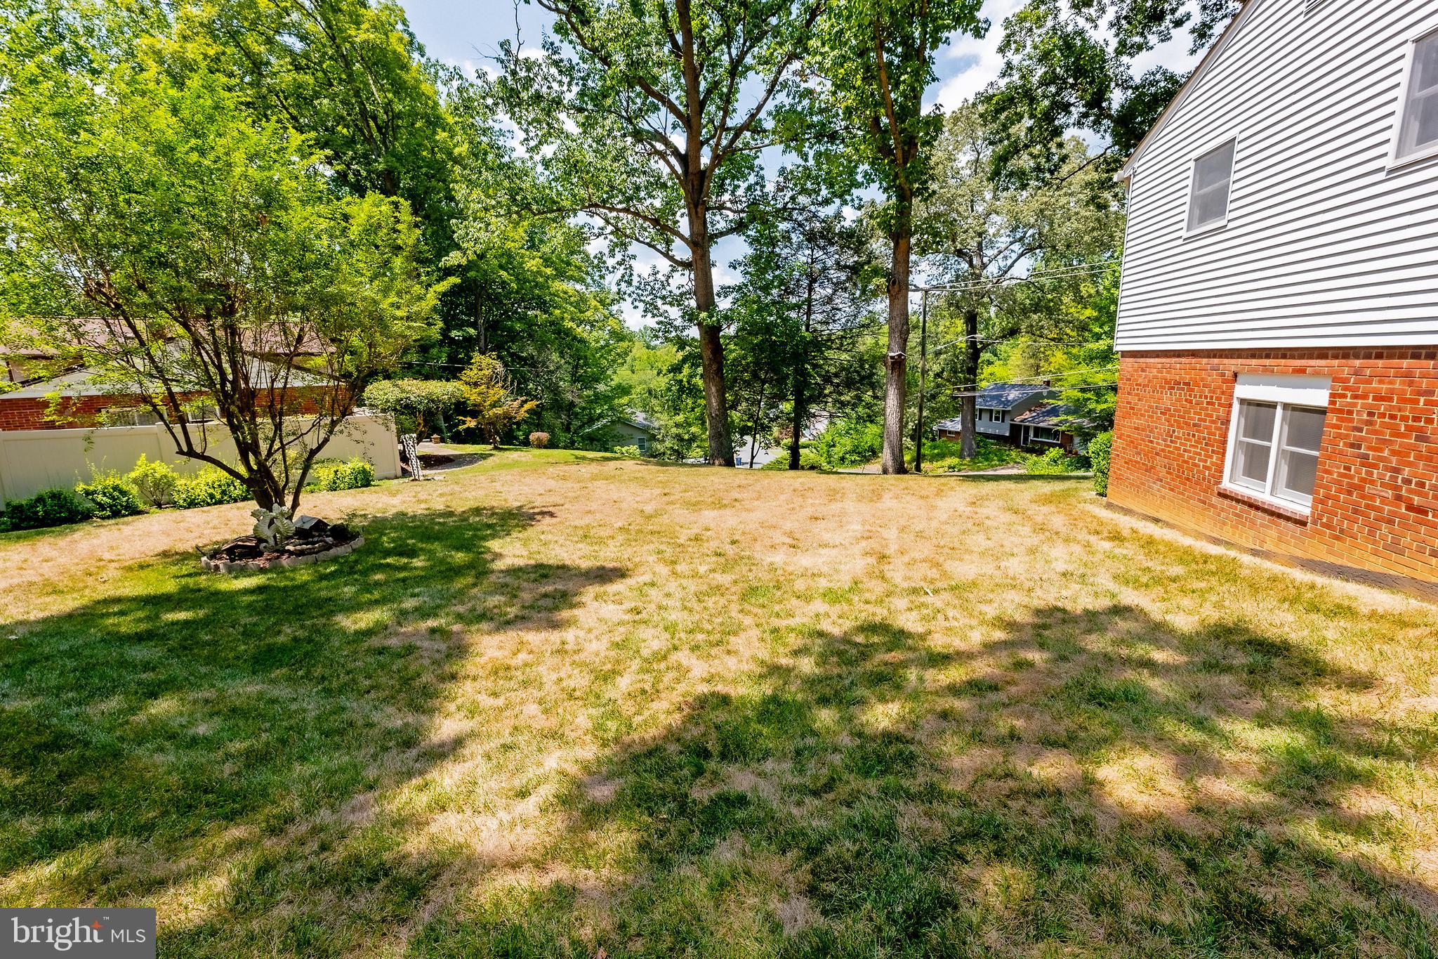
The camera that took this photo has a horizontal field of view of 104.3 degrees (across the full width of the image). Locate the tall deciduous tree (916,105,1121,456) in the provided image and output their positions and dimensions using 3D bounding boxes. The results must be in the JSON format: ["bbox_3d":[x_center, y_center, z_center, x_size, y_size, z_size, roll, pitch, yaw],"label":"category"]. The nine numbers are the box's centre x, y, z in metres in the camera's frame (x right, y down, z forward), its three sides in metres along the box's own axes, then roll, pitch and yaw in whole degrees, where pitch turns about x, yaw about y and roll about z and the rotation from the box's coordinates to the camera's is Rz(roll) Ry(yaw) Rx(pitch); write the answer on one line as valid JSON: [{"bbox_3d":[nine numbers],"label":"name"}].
[{"bbox_3d":[16.788,-11.099,32.418,13.000,19.800,12.500,-1,12,14],"label":"tall deciduous tree"}]

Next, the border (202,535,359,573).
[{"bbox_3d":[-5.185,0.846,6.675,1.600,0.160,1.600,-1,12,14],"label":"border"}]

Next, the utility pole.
[{"bbox_3d":[6.464,-3.075,17.958,0.190,5.794,0.190,-1,12,14],"label":"utility pole"}]

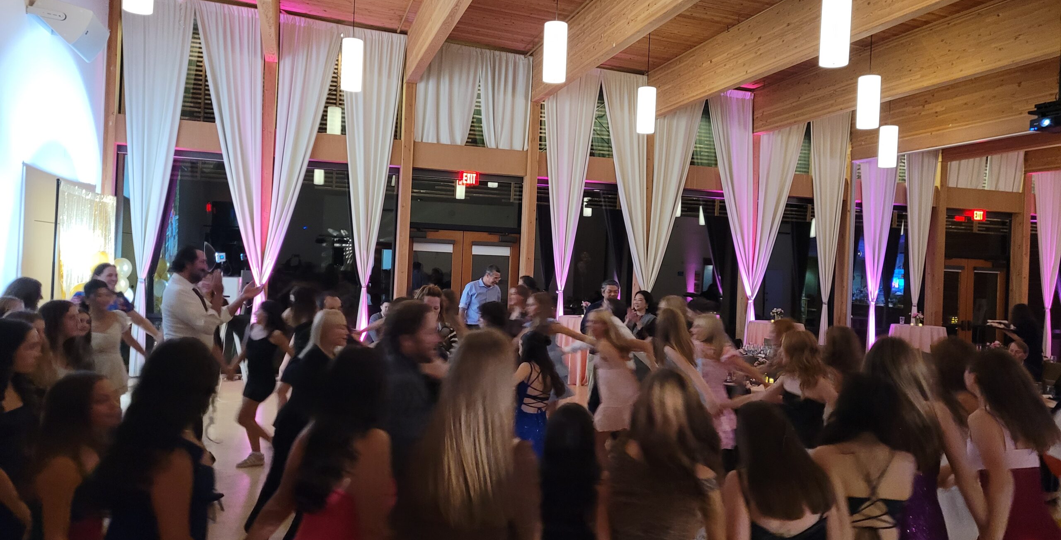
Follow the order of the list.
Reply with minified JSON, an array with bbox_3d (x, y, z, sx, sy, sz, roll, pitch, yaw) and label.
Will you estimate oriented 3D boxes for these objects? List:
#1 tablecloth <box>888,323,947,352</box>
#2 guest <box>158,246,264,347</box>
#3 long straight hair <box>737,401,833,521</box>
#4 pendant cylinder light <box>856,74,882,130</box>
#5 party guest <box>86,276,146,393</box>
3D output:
[{"bbox_3d":[7.311,1.601,15.067,1.060,1.080,1.060,2,0,-16],"label":"tablecloth"},{"bbox_3d":[-2.193,0.761,5.402,0.640,1.834,0.500,2,0,-10],"label":"guest"},{"bbox_3d":[0.806,0.604,2.540,0.280,0.375,0.230,2,0,-7],"label":"long straight hair"},{"bbox_3d":[4.165,-2.068,9.818,0.252,0.630,0.252,2,0,-16],"label":"pendant cylinder light"},{"bbox_3d":[-3.551,0.877,6.800,0.560,1.600,0.380,2,0,-40],"label":"party guest"}]

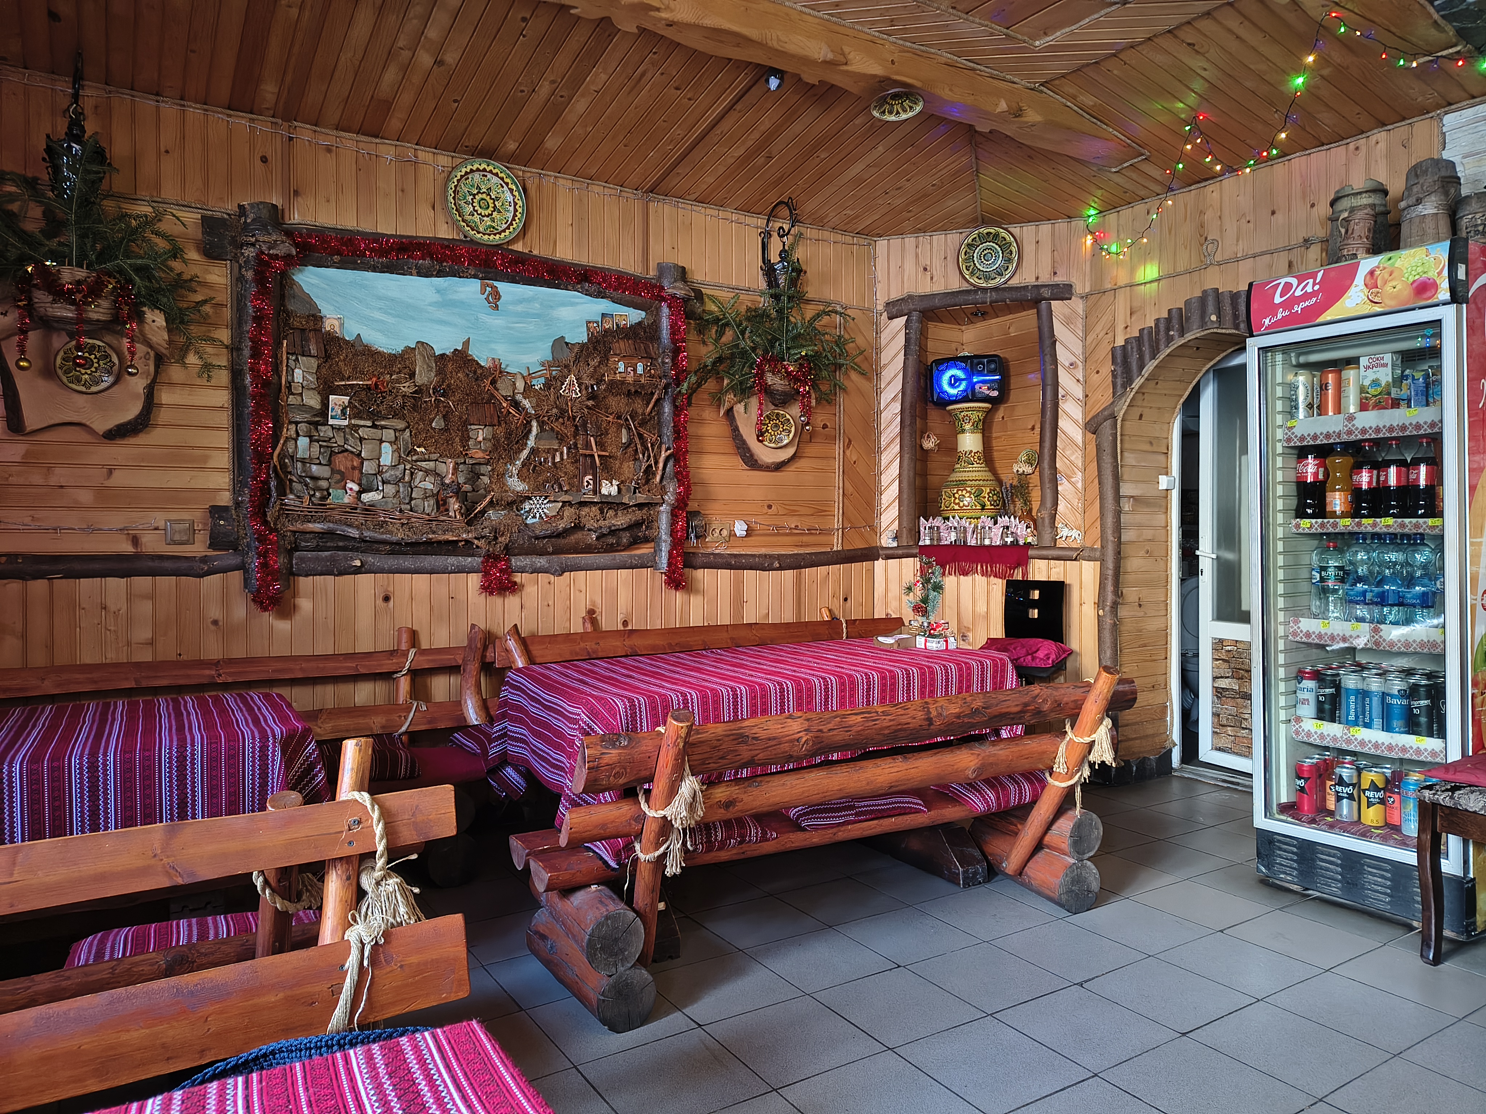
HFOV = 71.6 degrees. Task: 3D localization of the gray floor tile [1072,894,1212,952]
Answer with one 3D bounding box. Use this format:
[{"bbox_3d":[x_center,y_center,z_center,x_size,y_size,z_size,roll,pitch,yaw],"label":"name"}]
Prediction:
[{"bbox_3d":[1.152,1.077,3.001,0.305,0.010,0.305,-1,2,-33],"label":"gray floor tile"}]

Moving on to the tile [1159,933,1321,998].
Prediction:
[{"bbox_3d":[1.299,1.071,2.700,0.300,0.010,0.300,-1,3,-33],"label":"tile"}]

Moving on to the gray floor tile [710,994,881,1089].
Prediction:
[{"bbox_3d":[0.115,1.099,2.336,0.305,0.010,0.305,-1,2,-33],"label":"gray floor tile"}]

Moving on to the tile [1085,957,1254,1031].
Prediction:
[{"bbox_3d":[1.044,1.076,2.536,0.300,0.010,0.300,-1,3,-33],"label":"tile"}]

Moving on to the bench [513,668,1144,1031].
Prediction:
[{"bbox_3d":[0.324,0.708,2.941,1.880,0.730,0.580,-1,2,-28],"label":"bench"}]

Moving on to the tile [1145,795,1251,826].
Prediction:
[{"bbox_3d":[1.857,1.036,4.184,0.305,0.010,0.305,-1,2,-33],"label":"tile"}]

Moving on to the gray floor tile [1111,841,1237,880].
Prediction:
[{"bbox_3d":[1.505,1.057,3.592,0.305,0.010,0.305,-1,2,-33],"label":"gray floor tile"}]

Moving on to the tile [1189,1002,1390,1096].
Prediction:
[{"bbox_3d":[1.226,1.103,2.317,0.305,0.010,0.305,-1,2,-33],"label":"tile"}]

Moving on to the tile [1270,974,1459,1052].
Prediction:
[{"bbox_3d":[1.462,1.081,2.445,0.300,0.010,0.300,-1,3,-33],"label":"tile"}]

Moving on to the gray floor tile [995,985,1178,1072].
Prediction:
[{"bbox_3d":[0.789,1.082,2.373,0.300,0.010,0.300,-1,3,-33],"label":"gray floor tile"}]

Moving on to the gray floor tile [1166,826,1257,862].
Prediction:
[{"bbox_3d":[1.764,1.051,3.758,0.305,0.010,0.305,-1,2,-33],"label":"gray floor tile"}]

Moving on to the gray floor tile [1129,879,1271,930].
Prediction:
[{"bbox_3d":[1.412,1.072,3.167,0.305,0.010,0.305,-1,2,-33],"label":"gray floor tile"}]

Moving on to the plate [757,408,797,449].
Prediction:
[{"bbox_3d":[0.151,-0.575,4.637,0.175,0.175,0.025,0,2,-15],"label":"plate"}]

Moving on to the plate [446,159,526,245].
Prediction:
[{"bbox_3d":[-0.960,-1.330,3.863,0.310,0.310,0.035,-1,3,-34],"label":"plate"}]

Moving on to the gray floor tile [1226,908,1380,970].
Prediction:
[{"bbox_3d":[1.554,1.066,2.863,0.300,0.010,0.300,-1,3,-33],"label":"gray floor tile"}]

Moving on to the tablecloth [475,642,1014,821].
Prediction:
[{"bbox_3d":[0.090,0.506,3.330,1.600,0.350,0.740,-1,2,-33],"label":"tablecloth"}]

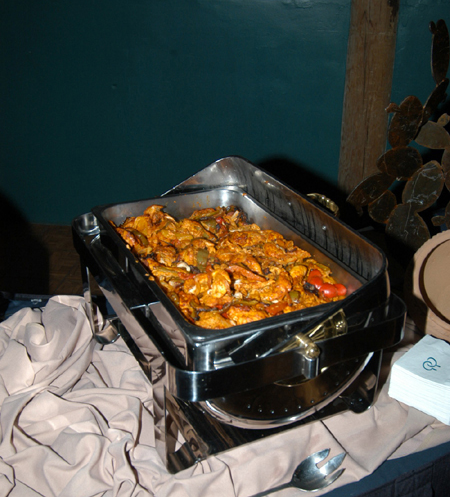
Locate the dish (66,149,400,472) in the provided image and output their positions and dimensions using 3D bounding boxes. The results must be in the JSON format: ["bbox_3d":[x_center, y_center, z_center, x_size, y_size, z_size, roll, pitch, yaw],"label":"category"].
[{"bbox_3d":[-0.002,0.079,1.236,0.405,0.343,0.620,-11,27,-23],"label":"dish"}]

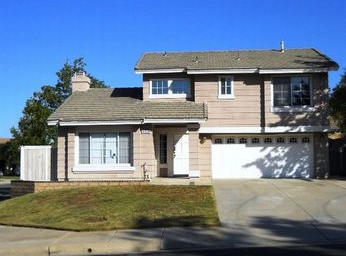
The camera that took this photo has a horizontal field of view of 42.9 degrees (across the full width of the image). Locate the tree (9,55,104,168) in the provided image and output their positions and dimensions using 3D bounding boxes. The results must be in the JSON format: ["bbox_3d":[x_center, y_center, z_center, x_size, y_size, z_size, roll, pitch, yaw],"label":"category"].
[{"bbox_3d":[-8.768,-0.927,34.000,8.000,9.000,7.400,0,-3,3],"label":"tree"}]

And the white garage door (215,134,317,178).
[{"bbox_3d":[4.400,1.413,21.539,4.900,2.130,0.100,0,-2,4],"label":"white garage door"}]

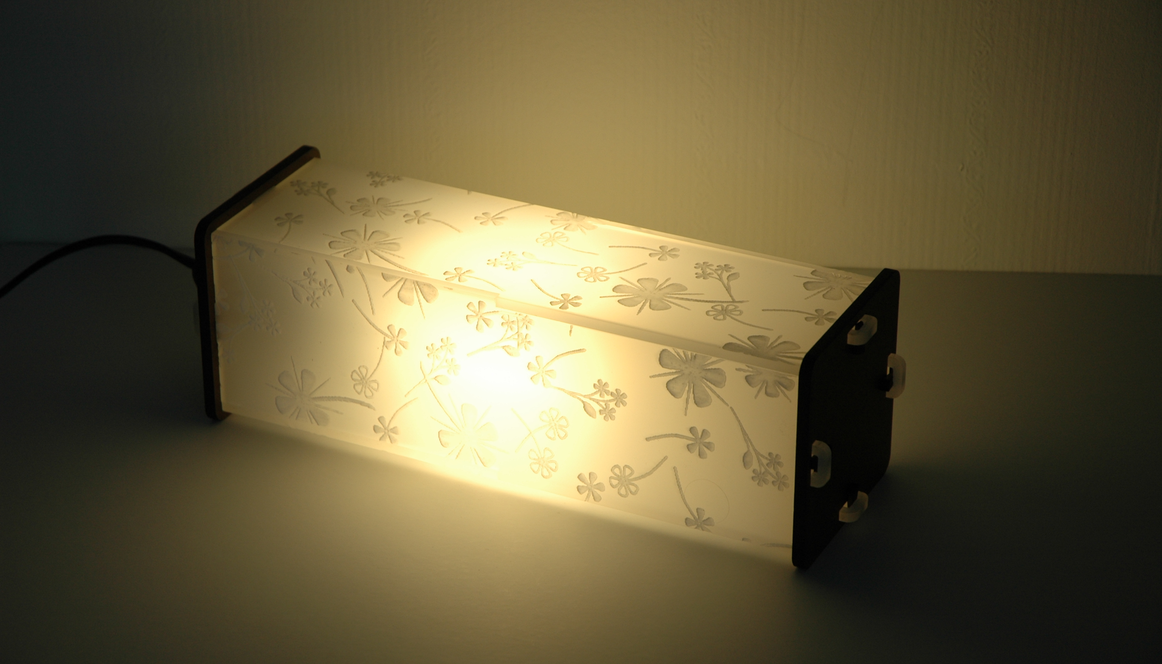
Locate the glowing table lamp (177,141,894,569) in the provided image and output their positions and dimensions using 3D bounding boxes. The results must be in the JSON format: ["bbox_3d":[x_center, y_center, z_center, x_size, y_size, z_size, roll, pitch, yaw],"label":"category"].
[{"bbox_3d":[-0.017,0.007,1.563,0.295,0.094,0.094,13,30,23],"label":"glowing table lamp"}]

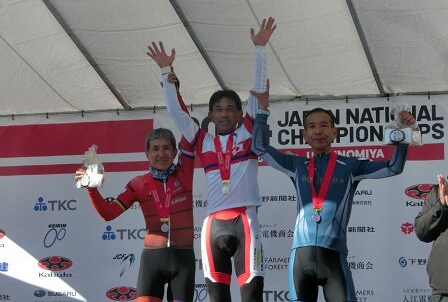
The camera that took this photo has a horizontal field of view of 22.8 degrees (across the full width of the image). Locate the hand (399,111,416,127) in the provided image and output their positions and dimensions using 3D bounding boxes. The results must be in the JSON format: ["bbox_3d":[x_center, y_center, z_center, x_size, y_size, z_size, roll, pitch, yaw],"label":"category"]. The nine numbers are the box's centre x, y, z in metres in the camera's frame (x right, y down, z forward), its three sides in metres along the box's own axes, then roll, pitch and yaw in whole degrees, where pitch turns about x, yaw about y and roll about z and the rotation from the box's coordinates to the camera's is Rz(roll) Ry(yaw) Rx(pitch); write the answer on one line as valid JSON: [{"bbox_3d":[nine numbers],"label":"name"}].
[{"bbox_3d":[1.007,-0.174,6.100,0.092,0.090,0.085,-2,-8,11],"label":"hand"}]

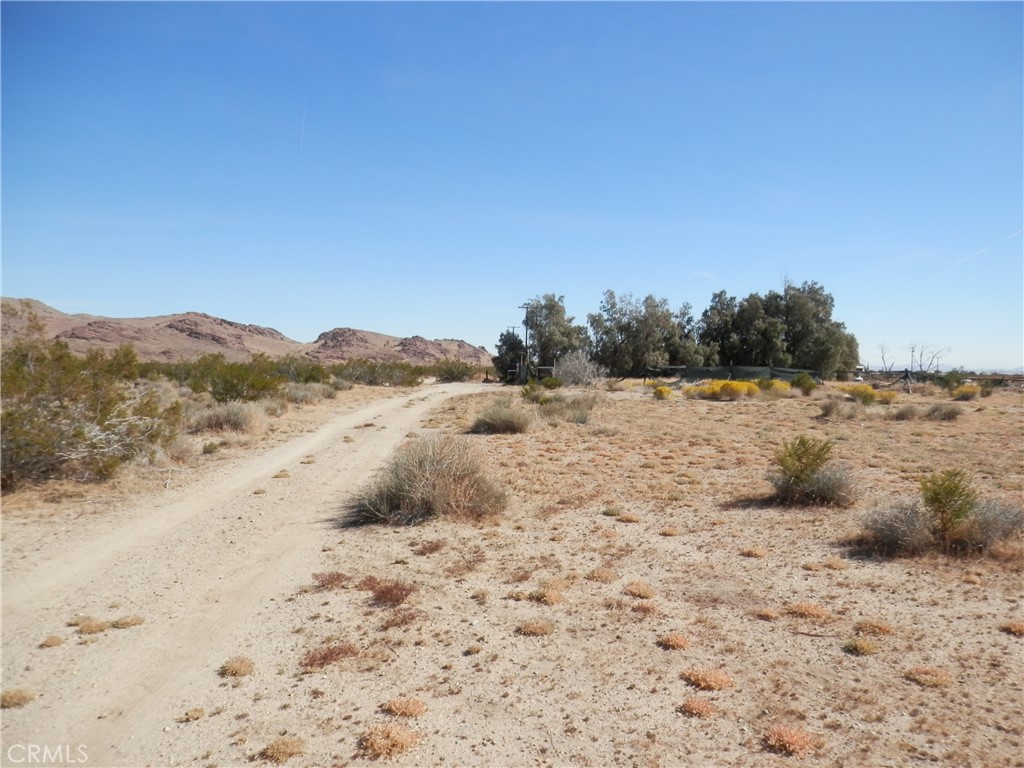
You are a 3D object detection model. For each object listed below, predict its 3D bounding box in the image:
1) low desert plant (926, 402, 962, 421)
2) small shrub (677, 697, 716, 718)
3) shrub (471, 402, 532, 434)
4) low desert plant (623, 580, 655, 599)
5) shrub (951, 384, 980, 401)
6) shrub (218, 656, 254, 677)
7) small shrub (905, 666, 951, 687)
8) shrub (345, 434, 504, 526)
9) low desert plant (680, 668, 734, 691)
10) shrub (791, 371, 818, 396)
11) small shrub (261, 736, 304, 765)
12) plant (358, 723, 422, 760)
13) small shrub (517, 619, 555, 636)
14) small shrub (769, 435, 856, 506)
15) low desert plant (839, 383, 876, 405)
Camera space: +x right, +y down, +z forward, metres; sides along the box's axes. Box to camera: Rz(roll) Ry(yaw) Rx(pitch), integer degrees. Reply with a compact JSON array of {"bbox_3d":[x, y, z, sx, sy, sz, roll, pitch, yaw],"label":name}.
[{"bbox_3d":[14.111,0.882,24.131,1.040,0.555,0.936,0,1,0],"label":"low desert plant"},{"bbox_3d":[0.870,1.507,3.468,0.175,0.061,0.136,0,1,0],"label":"small shrub"},{"bbox_3d":[-0.304,0.884,19.548,1.586,0.790,1.348,0,1,0],"label":"shrub"},{"bbox_3d":[0.897,1.440,5.244,0.225,0.105,0.191,0,1,0],"label":"low desert plant"},{"bbox_3d":[24.577,0.448,40.079,1.424,0.842,1.281,0,1,0],"label":"shrub"},{"bbox_3d":[-1.447,1.473,3.898,0.171,0.078,0.145,0,1,0],"label":"shrub"},{"bbox_3d":[2.124,1.480,3.774,0.221,0.069,0.188,0,1,0],"label":"small shrub"},{"bbox_3d":[-0.981,1.018,8.552,1.834,0.853,1.651,0,1,0],"label":"shrub"},{"bbox_3d":[0.990,1.480,3.766,0.258,0.068,0.220,0,1,0],"label":"low desert plant"},{"bbox_3d":[18.292,0.018,46.245,1.651,1.475,1.486,0,1,0],"label":"shrub"},{"bbox_3d":[-0.960,1.512,3.080,0.178,0.063,0.139,0,1,0],"label":"small shrub"},{"bbox_3d":[-0.517,1.501,3.147,0.270,0.083,0.211,0,1,0],"label":"plant"},{"bbox_3d":[0.143,1.466,4.505,0.232,0.074,0.197,0,1,0],"label":"small shrub"},{"bbox_3d":[3.678,1.026,9.050,1.063,0.818,0.904,0,1,0],"label":"small shrub"},{"bbox_3d":[16.608,0.464,35.554,1.684,0.975,1.516,0,1,0],"label":"low desert plant"}]

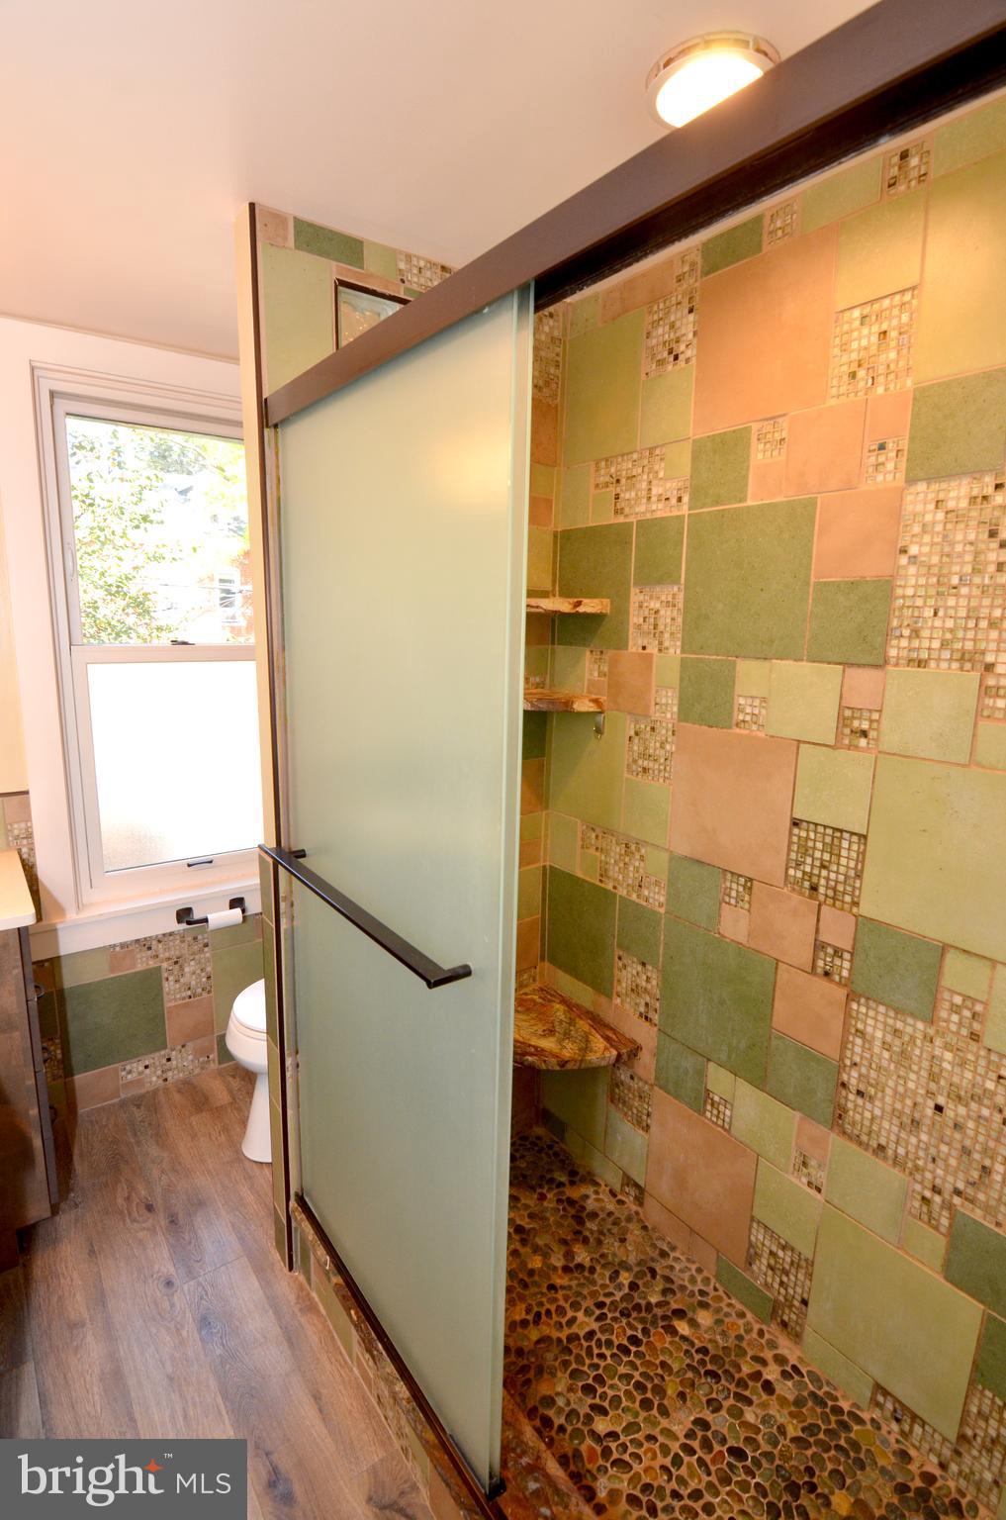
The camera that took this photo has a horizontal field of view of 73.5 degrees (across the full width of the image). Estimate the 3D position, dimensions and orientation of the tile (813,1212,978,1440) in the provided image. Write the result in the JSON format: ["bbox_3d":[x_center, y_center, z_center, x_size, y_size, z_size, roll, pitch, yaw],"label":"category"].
[{"bbox_3d":[0.759,1.098,1.329,0.010,0.298,0.298,-8,14,-38],"label":"tile"}]

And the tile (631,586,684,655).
[{"bbox_3d":[0.374,-0.331,1.618,0.012,0.152,0.149,-7,12,-36],"label":"tile"}]

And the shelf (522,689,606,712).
[{"bbox_3d":[0.091,-0.145,1.790,0.277,0.044,0.227,-7,12,-36],"label":"shelf"}]

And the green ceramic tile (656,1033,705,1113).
[{"bbox_3d":[0.443,0.774,1.672,0.010,0.149,0.152,-6,13,-35],"label":"green ceramic tile"}]

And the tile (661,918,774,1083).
[{"bbox_3d":[0.498,0.561,1.595,0.010,0.307,0.305,-7,13,-36],"label":"tile"}]

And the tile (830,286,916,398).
[{"bbox_3d":[0.638,-0.706,1.158,0.010,0.150,0.145,-6,13,-35],"label":"tile"}]

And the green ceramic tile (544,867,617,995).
[{"bbox_3d":[0.231,0.489,1.942,0.010,0.305,0.284,-6,12,-35],"label":"green ceramic tile"}]

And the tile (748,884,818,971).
[{"bbox_3d":[0.596,0.350,1.428,0.010,0.150,0.149,-7,13,-36],"label":"tile"}]

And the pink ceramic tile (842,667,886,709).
[{"bbox_3d":[0.662,-0.134,1.235,0.011,0.074,0.074,-6,12,-35],"label":"pink ceramic tile"}]

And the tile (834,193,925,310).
[{"bbox_3d":[0.637,-0.852,1.136,0.010,0.145,0.146,-6,13,-35],"label":"tile"}]

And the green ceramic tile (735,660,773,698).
[{"bbox_3d":[0.524,-0.171,1.405,0.010,0.074,0.075,-6,13,-35],"label":"green ceramic tile"}]

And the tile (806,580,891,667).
[{"bbox_3d":[0.642,-0.252,1.245,0.010,0.150,0.150,-6,12,-35],"label":"tile"}]

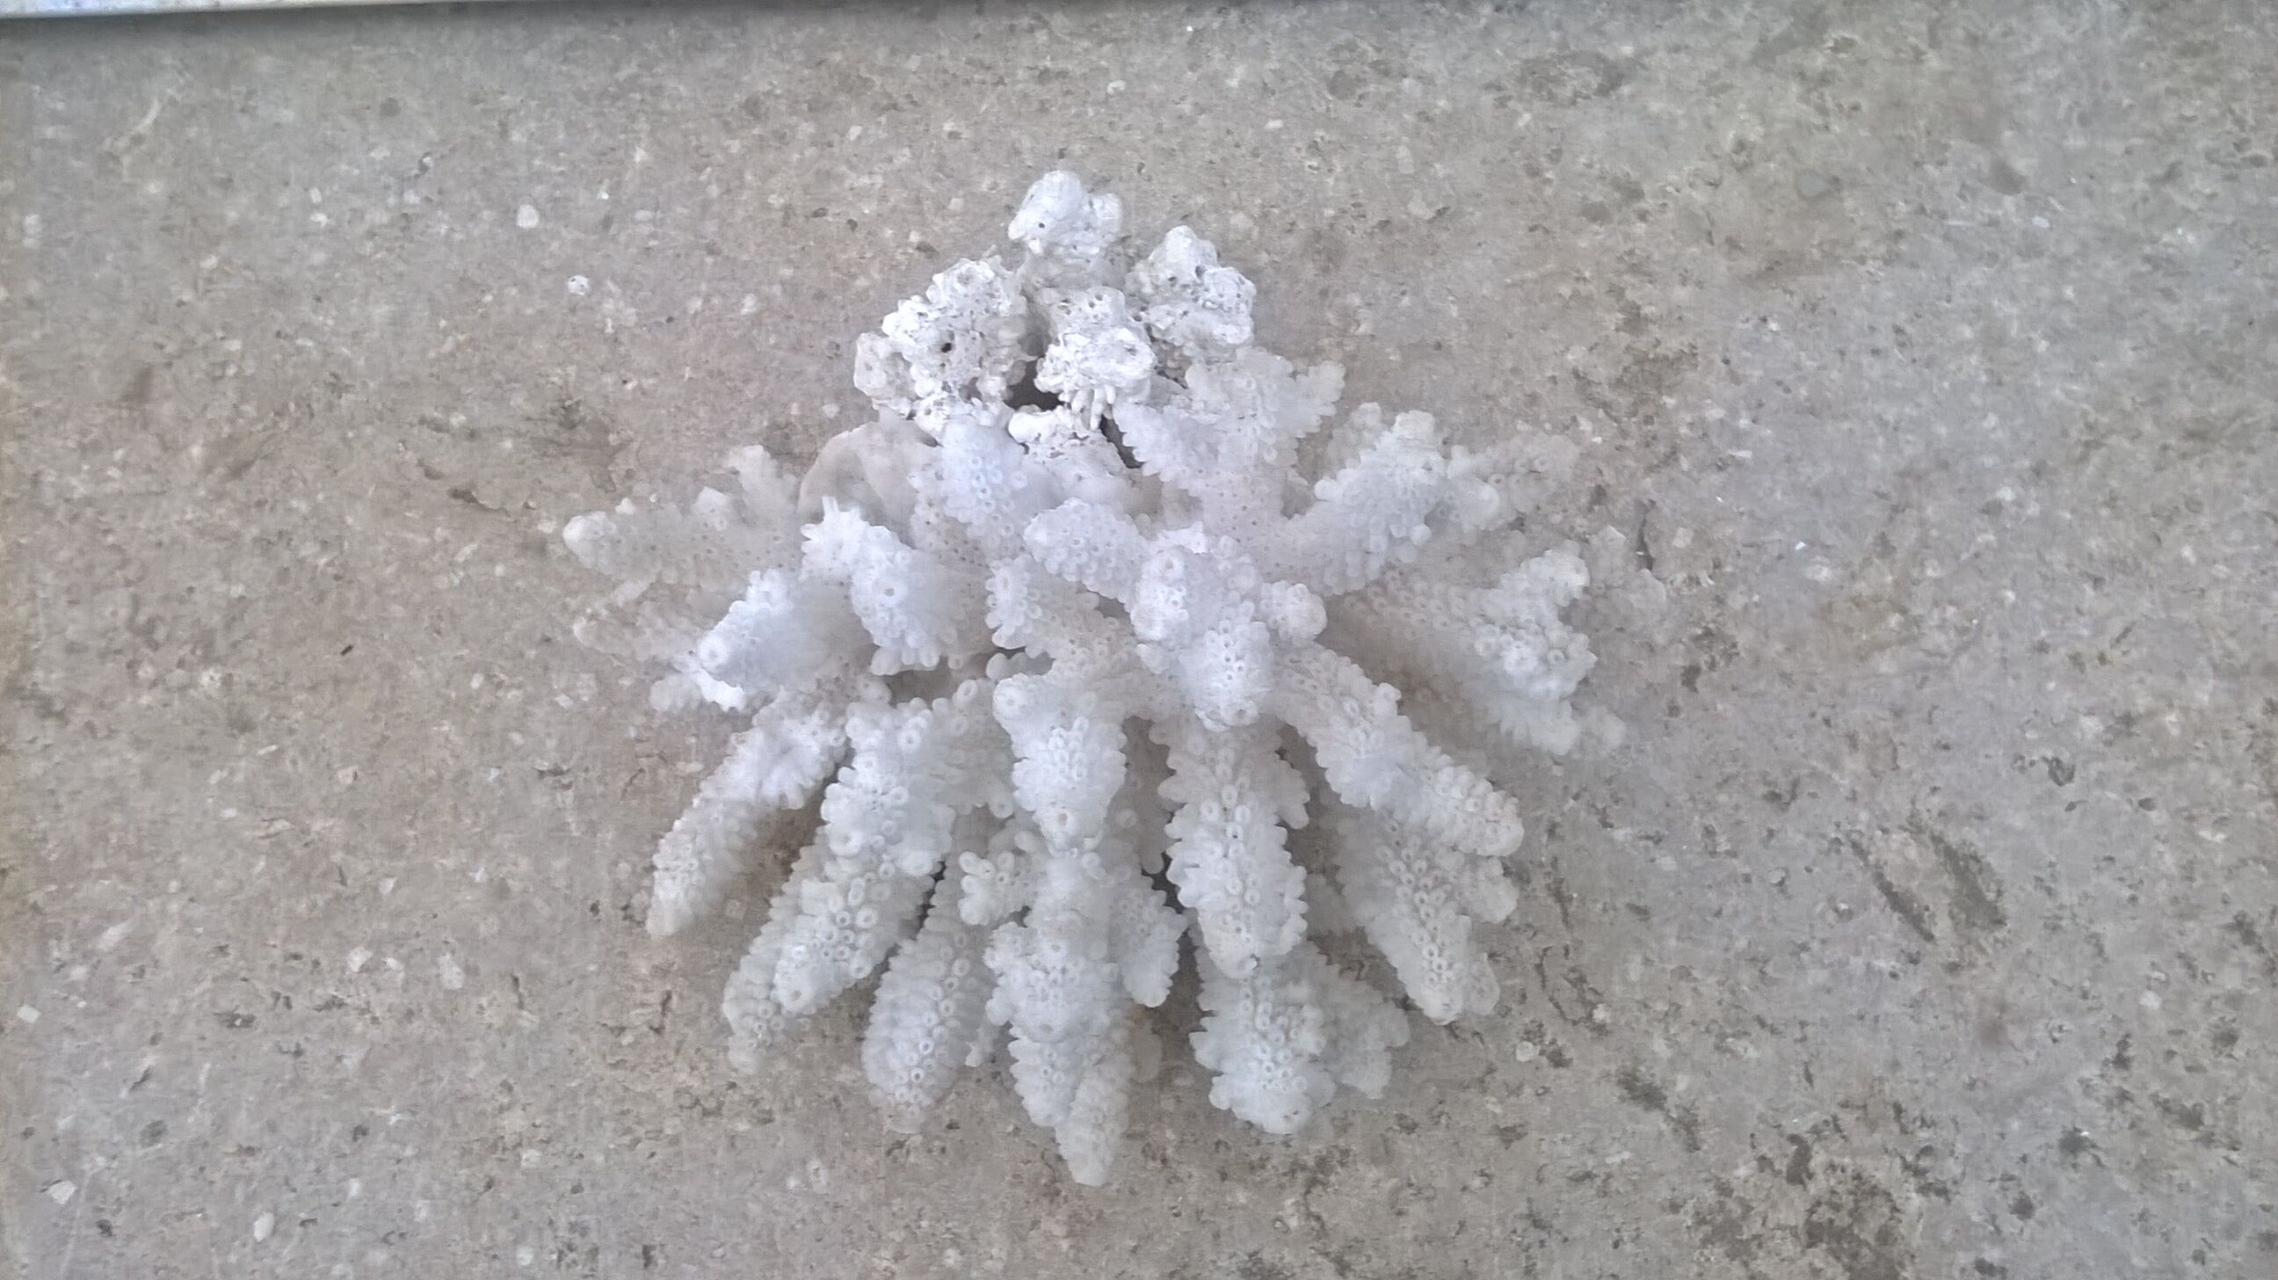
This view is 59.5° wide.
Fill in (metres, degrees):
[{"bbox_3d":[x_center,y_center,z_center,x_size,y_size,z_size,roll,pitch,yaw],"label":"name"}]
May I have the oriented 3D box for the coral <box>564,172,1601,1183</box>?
[{"bbox_3d":[-0.007,-0.002,0.279,0.158,0.072,0.149,0,73,0],"label":"coral"}]

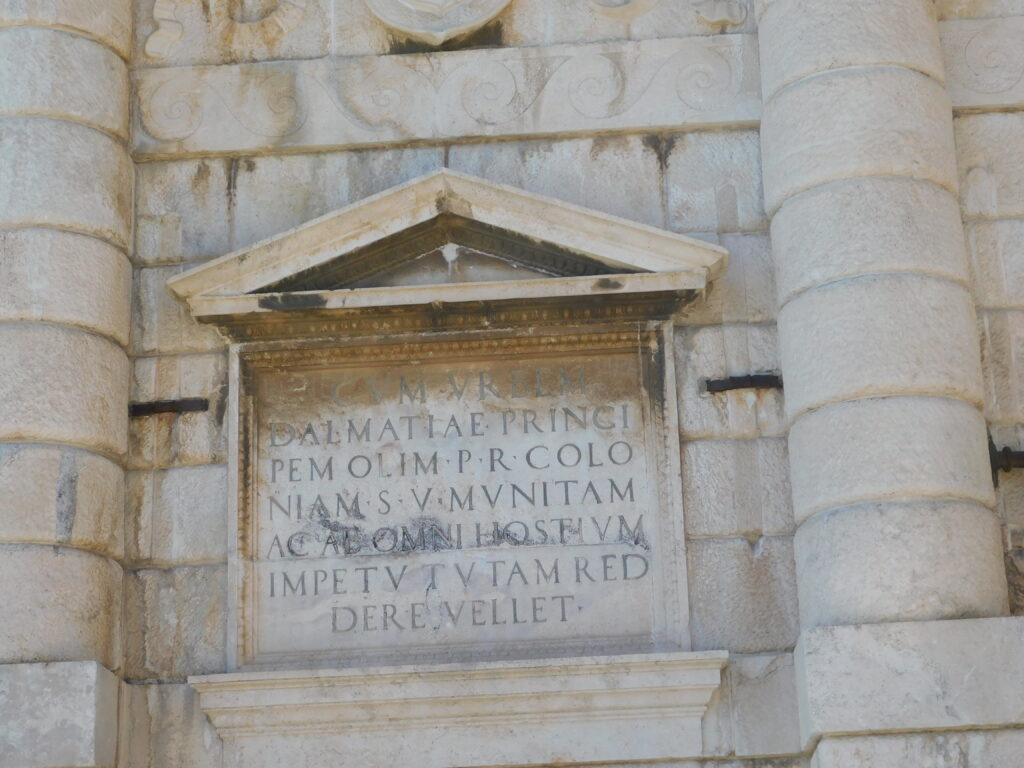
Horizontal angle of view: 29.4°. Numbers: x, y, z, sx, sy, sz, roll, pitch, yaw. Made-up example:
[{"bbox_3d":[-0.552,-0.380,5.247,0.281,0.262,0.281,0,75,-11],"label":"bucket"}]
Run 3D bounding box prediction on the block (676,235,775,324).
[{"bbox_3d":[1.075,-0.499,10.037,0.537,0.488,0.310,-3,-17,2],"label":"block"}]

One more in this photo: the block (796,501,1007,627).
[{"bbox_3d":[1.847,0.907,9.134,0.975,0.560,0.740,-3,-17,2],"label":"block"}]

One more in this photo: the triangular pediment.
[{"bbox_3d":[-0.345,-0.723,10.473,2.945,0.790,0.410,-3,-16,2],"label":"triangular pediment"}]

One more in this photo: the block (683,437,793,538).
[{"bbox_3d":[1.186,0.582,10.325,0.540,0.530,0.300,-3,-16,2],"label":"block"}]

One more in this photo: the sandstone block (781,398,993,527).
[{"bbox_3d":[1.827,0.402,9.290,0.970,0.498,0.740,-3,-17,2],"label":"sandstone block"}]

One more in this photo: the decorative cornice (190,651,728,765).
[{"bbox_3d":[-0.238,1.573,9.235,2.535,0.450,0.310,-3,-17,2],"label":"decorative cornice"}]

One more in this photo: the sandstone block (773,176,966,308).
[{"bbox_3d":[1.893,-0.766,10.298,1.010,0.550,0.560,-3,-16,2],"label":"sandstone block"}]

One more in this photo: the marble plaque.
[{"bbox_3d":[-0.297,0.587,10.253,2.375,1.750,0.160,-3,-16,2],"label":"marble plaque"}]

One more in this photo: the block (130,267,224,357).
[{"bbox_3d":[-1.700,-0.356,10.146,0.527,0.488,0.310,-3,-17,2],"label":"block"}]

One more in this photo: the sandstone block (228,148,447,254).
[{"bbox_3d":[-0.892,-0.918,10.284,1.122,0.606,0.330,-3,-17,2],"label":"sandstone block"}]

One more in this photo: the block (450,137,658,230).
[{"bbox_3d":[0.257,-1.034,10.846,1.175,0.610,0.300,-3,-16,2],"label":"block"}]

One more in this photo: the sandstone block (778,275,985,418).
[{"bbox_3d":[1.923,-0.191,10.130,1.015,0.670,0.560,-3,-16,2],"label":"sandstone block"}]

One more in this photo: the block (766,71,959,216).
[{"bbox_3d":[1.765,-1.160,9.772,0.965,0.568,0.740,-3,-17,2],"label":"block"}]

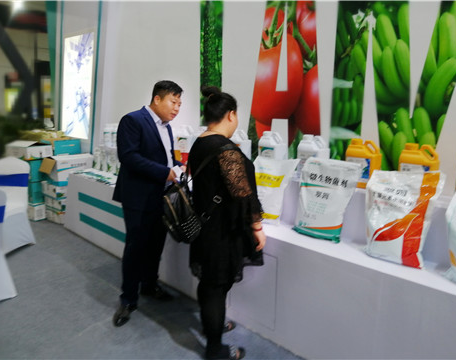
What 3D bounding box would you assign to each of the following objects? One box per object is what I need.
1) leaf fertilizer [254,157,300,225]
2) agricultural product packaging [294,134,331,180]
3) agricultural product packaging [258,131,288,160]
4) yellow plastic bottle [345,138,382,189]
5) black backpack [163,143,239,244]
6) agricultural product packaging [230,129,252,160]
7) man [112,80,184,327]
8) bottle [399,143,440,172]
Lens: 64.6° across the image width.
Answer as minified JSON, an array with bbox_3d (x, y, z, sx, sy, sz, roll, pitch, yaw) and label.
[{"bbox_3d":[0.333,0.087,2.609,0.345,0.470,0.130,10,13,41],"label":"leaf fertilizer"},{"bbox_3d":[0.619,-0.168,2.625,0.157,0.302,0.200,10,13,41],"label":"agricultural product packaging"},{"bbox_3d":[0.358,-0.215,2.853,0.157,0.302,0.200,10,13,41],"label":"agricultural product packaging"},{"bbox_3d":[0.899,-0.117,2.381,0.157,0.302,0.200,10,13,41],"label":"yellow plastic bottle"},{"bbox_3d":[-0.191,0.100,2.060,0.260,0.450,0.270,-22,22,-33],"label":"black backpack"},{"bbox_3d":[0.093,-0.264,3.085,0.157,0.302,0.200,10,13,41],"label":"agricultural product packaging"},{"bbox_3d":[-0.567,0.145,2.576,0.450,1.670,0.480,6,11,25],"label":"man"},{"bbox_3d":[1.145,-0.073,2.166,0.157,0.302,0.200,10,13,41],"label":"bottle"}]

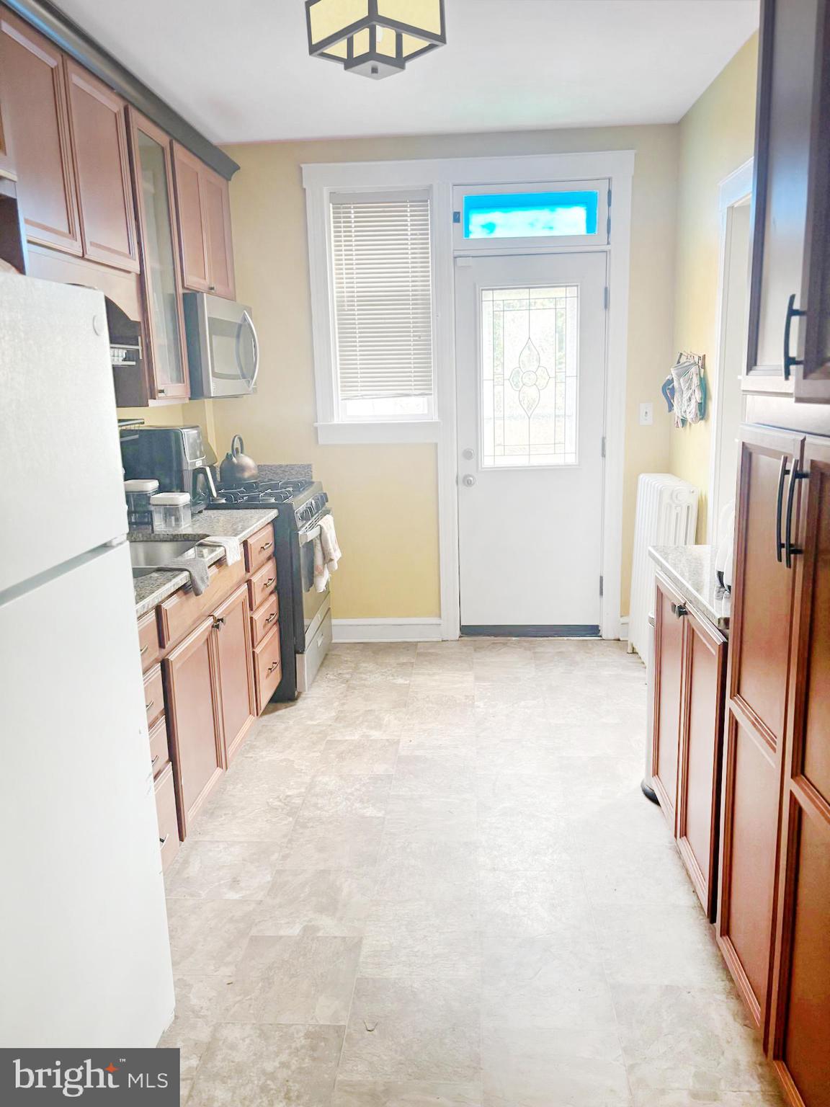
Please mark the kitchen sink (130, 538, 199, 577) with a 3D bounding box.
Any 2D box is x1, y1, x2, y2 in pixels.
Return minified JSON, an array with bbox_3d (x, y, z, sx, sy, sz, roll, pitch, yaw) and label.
[{"bbox_3d":[-0.955,0.122,2.698,0.430,0.210,0.760,-1,12,4],"label":"kitchen sink"}]

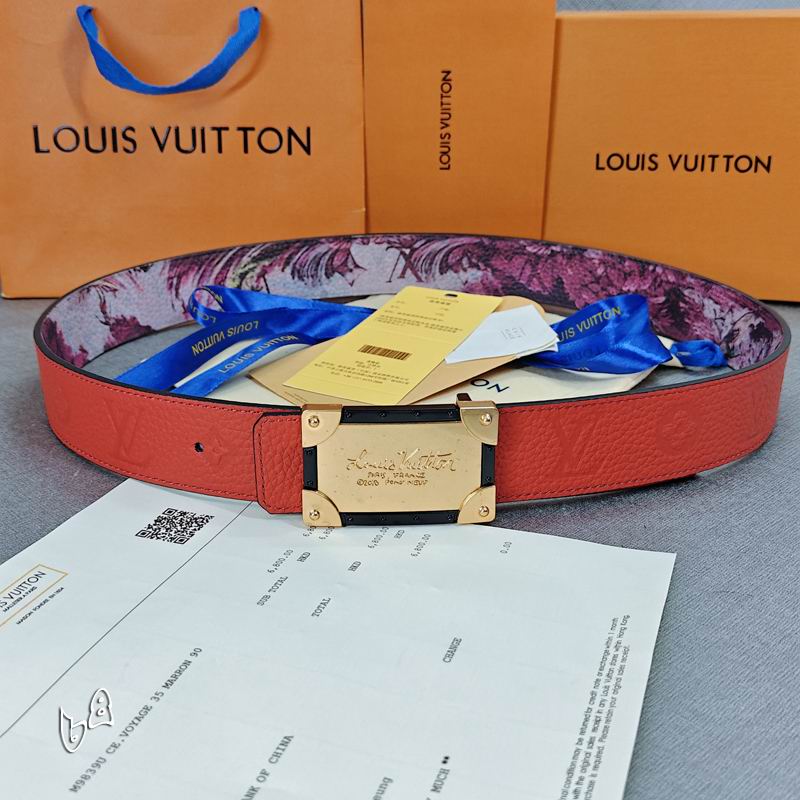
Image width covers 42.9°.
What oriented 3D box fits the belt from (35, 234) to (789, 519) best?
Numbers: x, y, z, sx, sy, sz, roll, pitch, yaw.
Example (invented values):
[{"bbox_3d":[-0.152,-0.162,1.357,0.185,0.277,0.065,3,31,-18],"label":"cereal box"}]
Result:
[{"bbox_3d":[0.004,-0.032,0.493,0.338,0.043,0.309,0,21,0],"label":"belt"}]

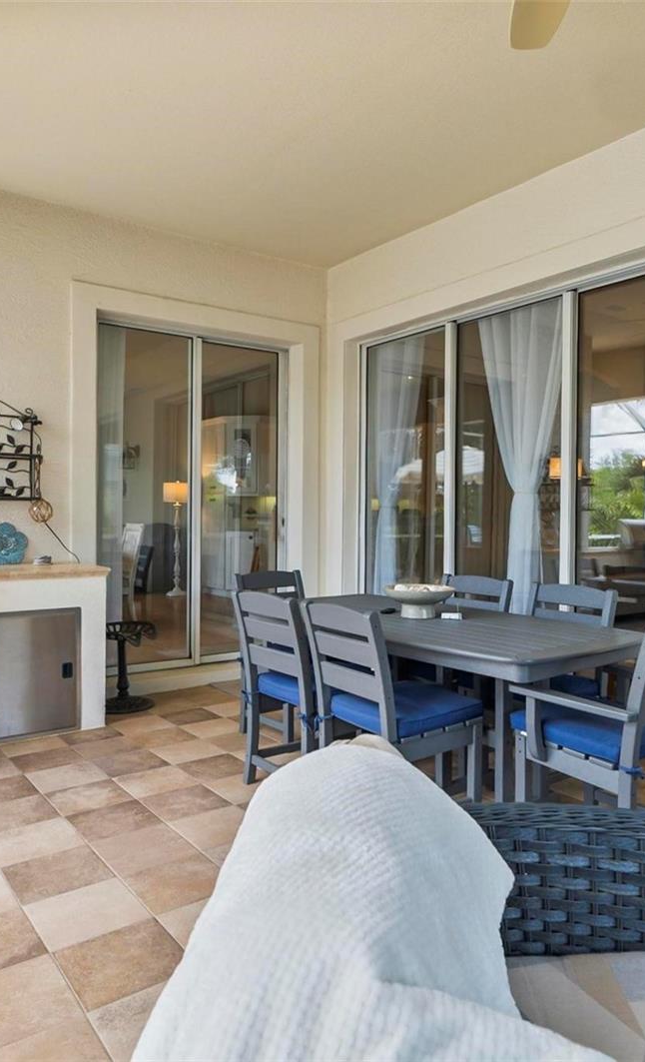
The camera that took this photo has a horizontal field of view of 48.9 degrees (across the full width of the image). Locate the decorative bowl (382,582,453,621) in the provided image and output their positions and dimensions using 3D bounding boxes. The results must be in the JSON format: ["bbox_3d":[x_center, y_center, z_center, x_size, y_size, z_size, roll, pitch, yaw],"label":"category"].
[{"bbox_3d":[0.481,0.358,3.586,0.350,0.135,0.350,0,1,0],"label":"decorative bowl"}]

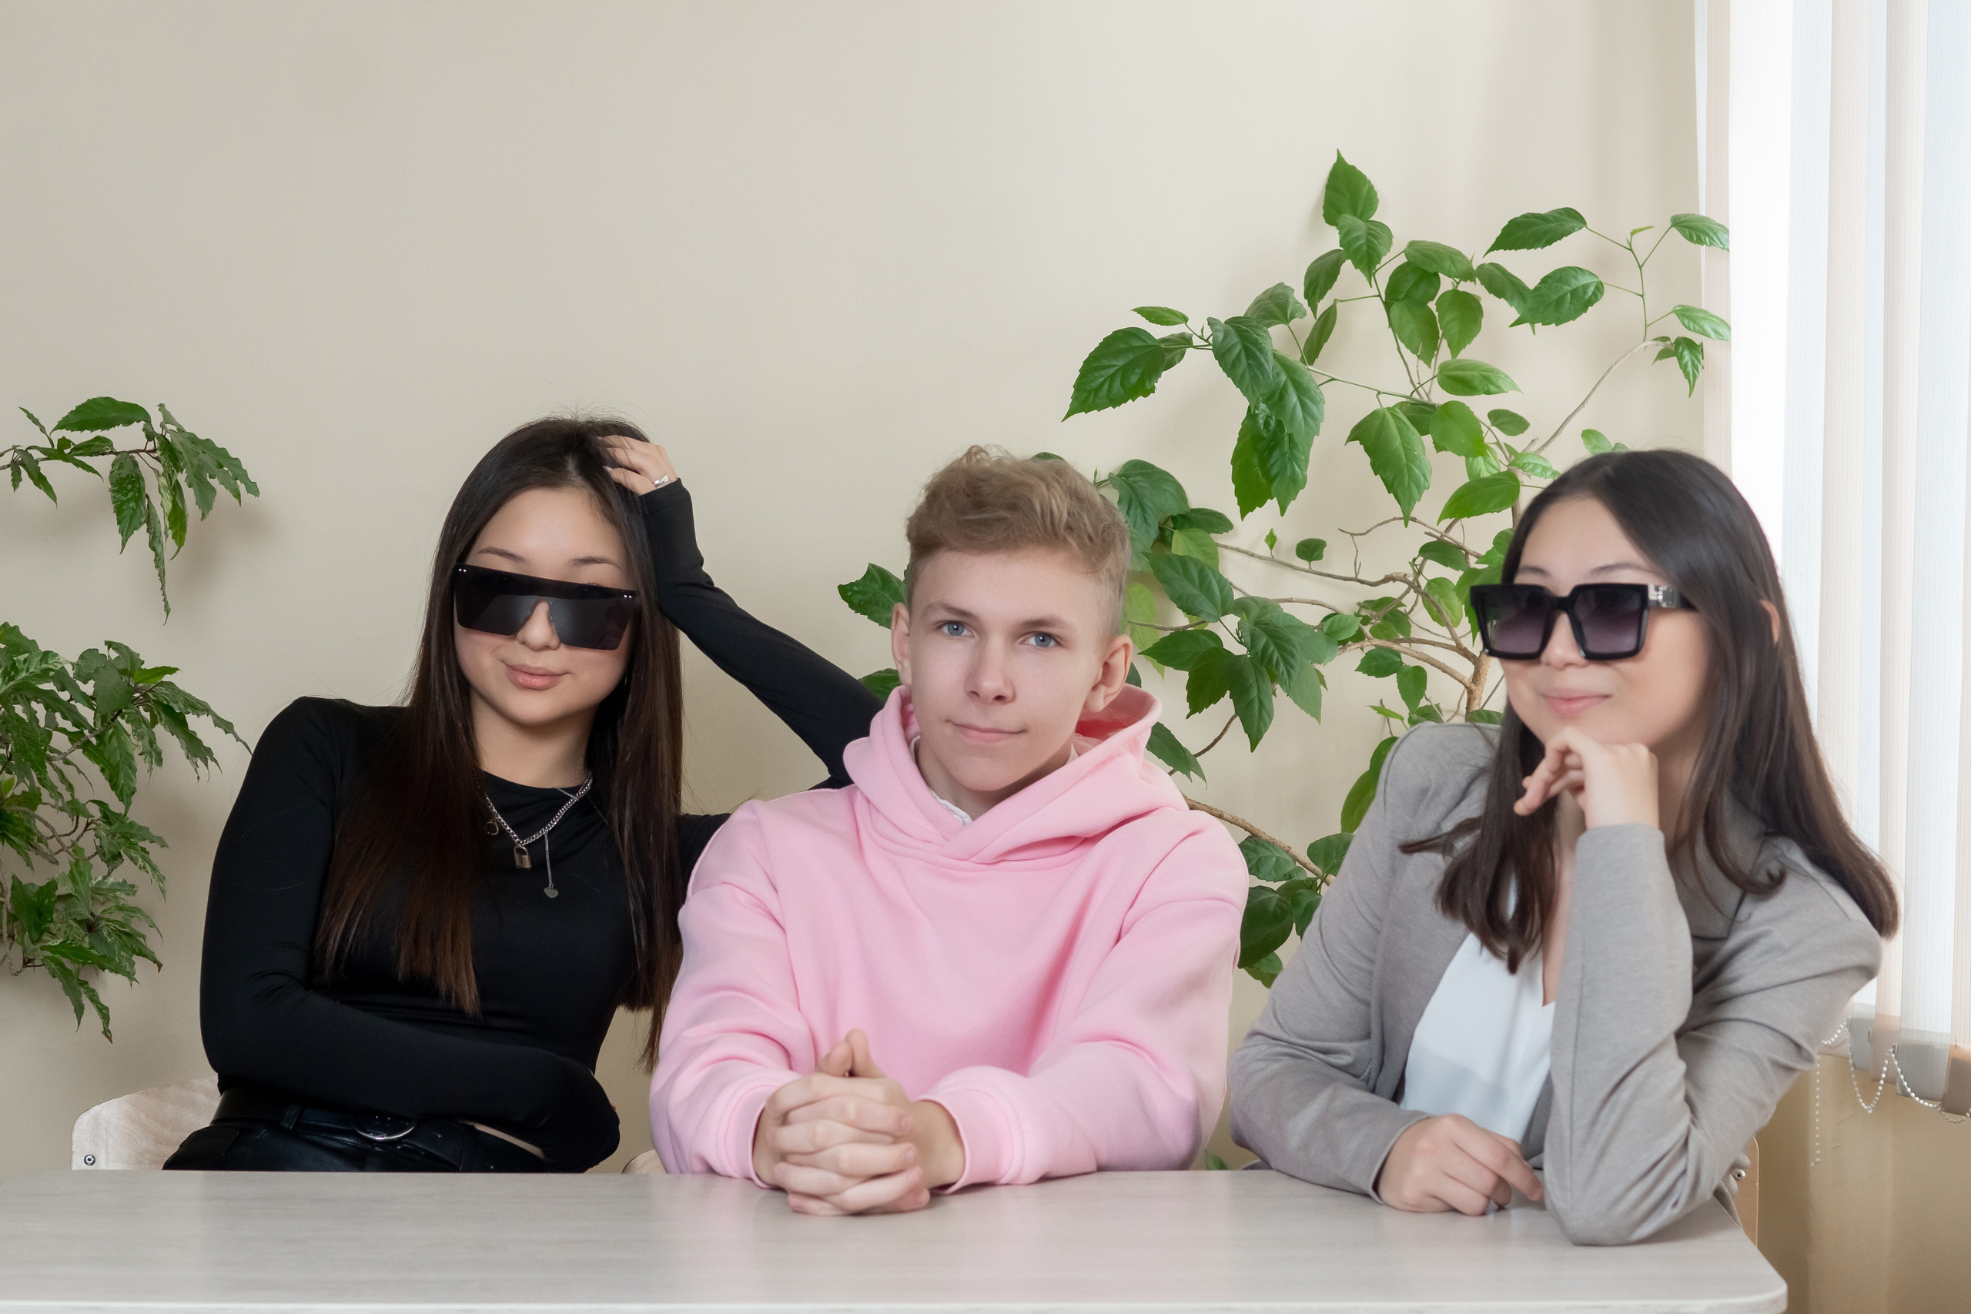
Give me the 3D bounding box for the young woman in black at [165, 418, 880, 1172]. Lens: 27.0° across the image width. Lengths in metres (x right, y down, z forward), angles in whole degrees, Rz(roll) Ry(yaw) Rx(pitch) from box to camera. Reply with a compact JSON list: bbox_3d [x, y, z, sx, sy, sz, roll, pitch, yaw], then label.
[{"bbox_3d":[-0.355,0.475,3.100,0.580,1.310,0.680,0,4,-7],"label":"young woman in black"}]

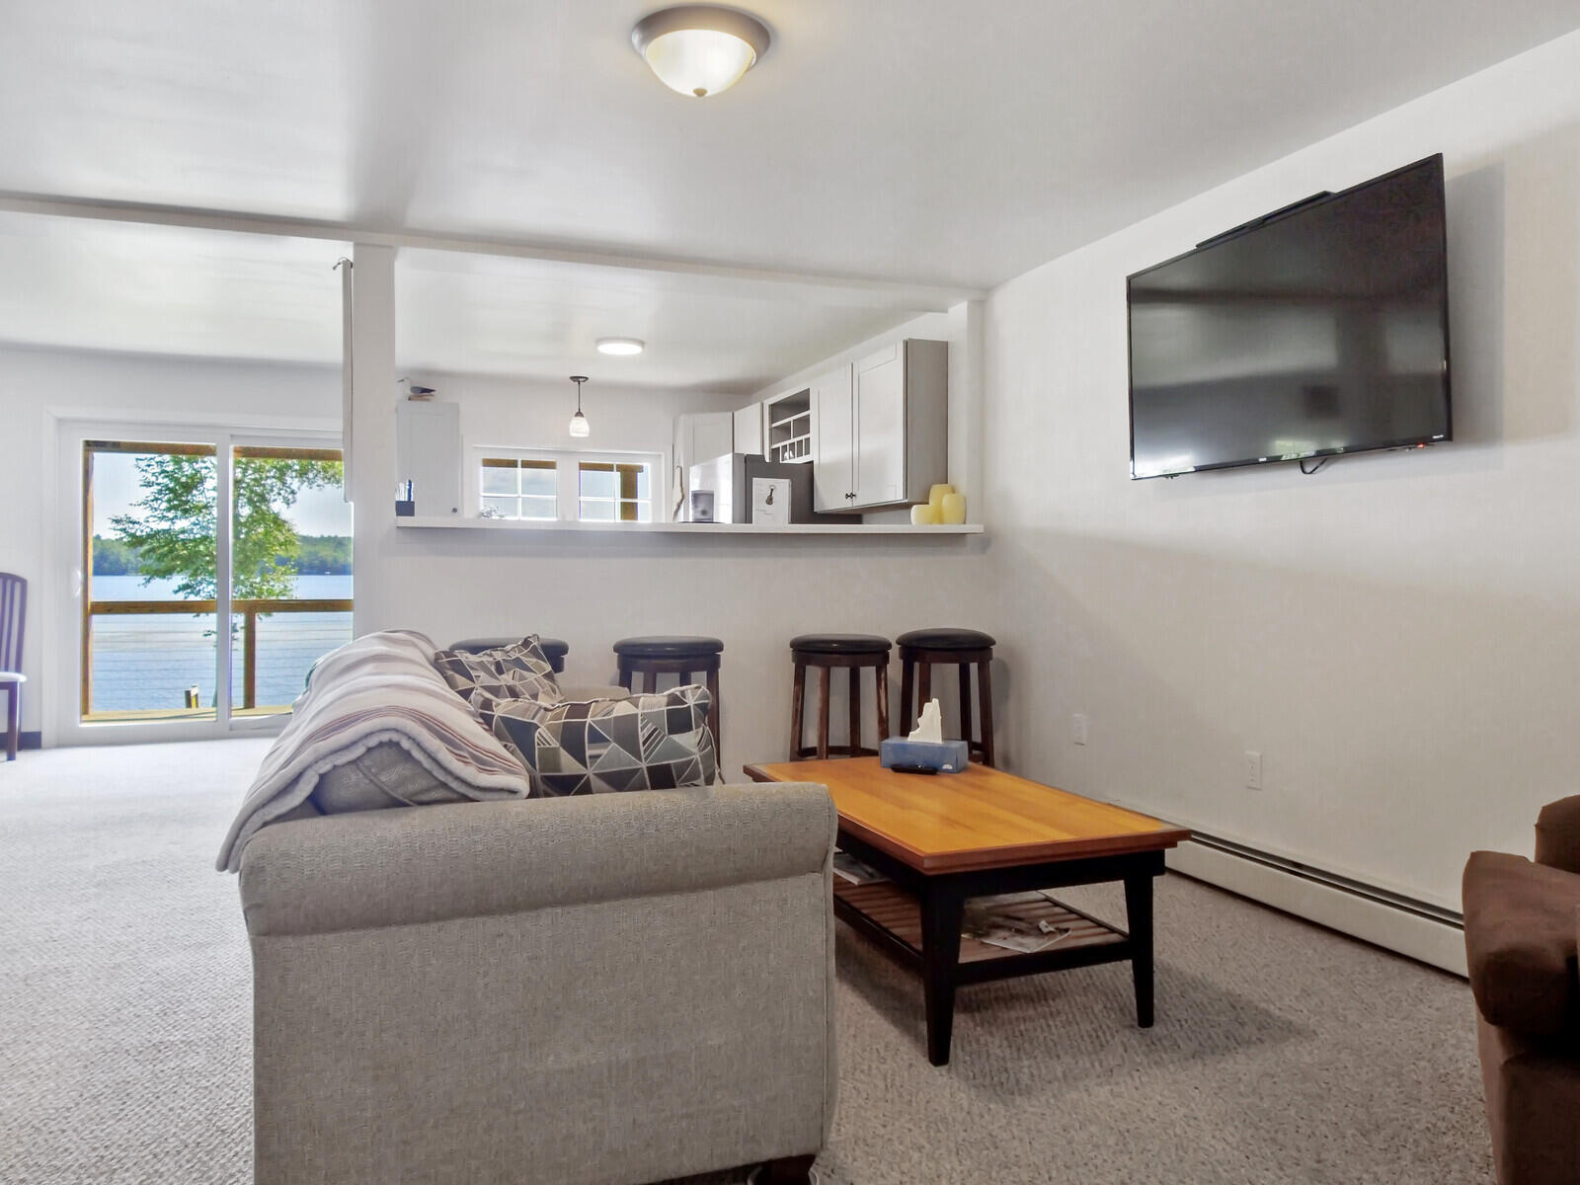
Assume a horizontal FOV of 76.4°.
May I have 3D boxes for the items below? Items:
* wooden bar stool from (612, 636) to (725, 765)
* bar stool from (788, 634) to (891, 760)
[{"bbox_3d":[-0.468,0.592,3.883,0.440,0.822,0.440,-1,2,-23],"label":"wooden bar stool"},{"bbox_3d":[0.206,0.561,4.034,0.420,0.780,0.420,0,1,0],"label":"bar stool"}]

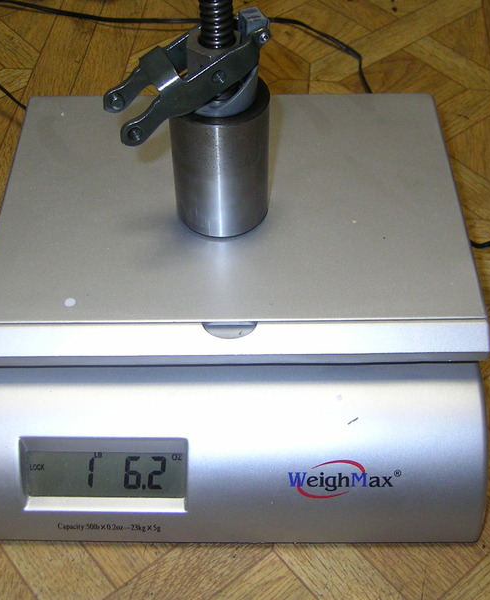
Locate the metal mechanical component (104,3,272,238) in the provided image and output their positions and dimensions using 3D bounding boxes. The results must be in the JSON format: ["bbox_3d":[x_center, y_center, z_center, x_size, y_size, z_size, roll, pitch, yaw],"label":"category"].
[{"bbox_3d":[-0.022,-0.080,0.350,0.071,0.120,0.045,-19,53,-14],"label":"metal mechanical component"}]

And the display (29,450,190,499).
[{"bbox_3d":[-0.060,0.075,0.359,0.070,0.021,0.005,0,13,0],"label":"display"}]

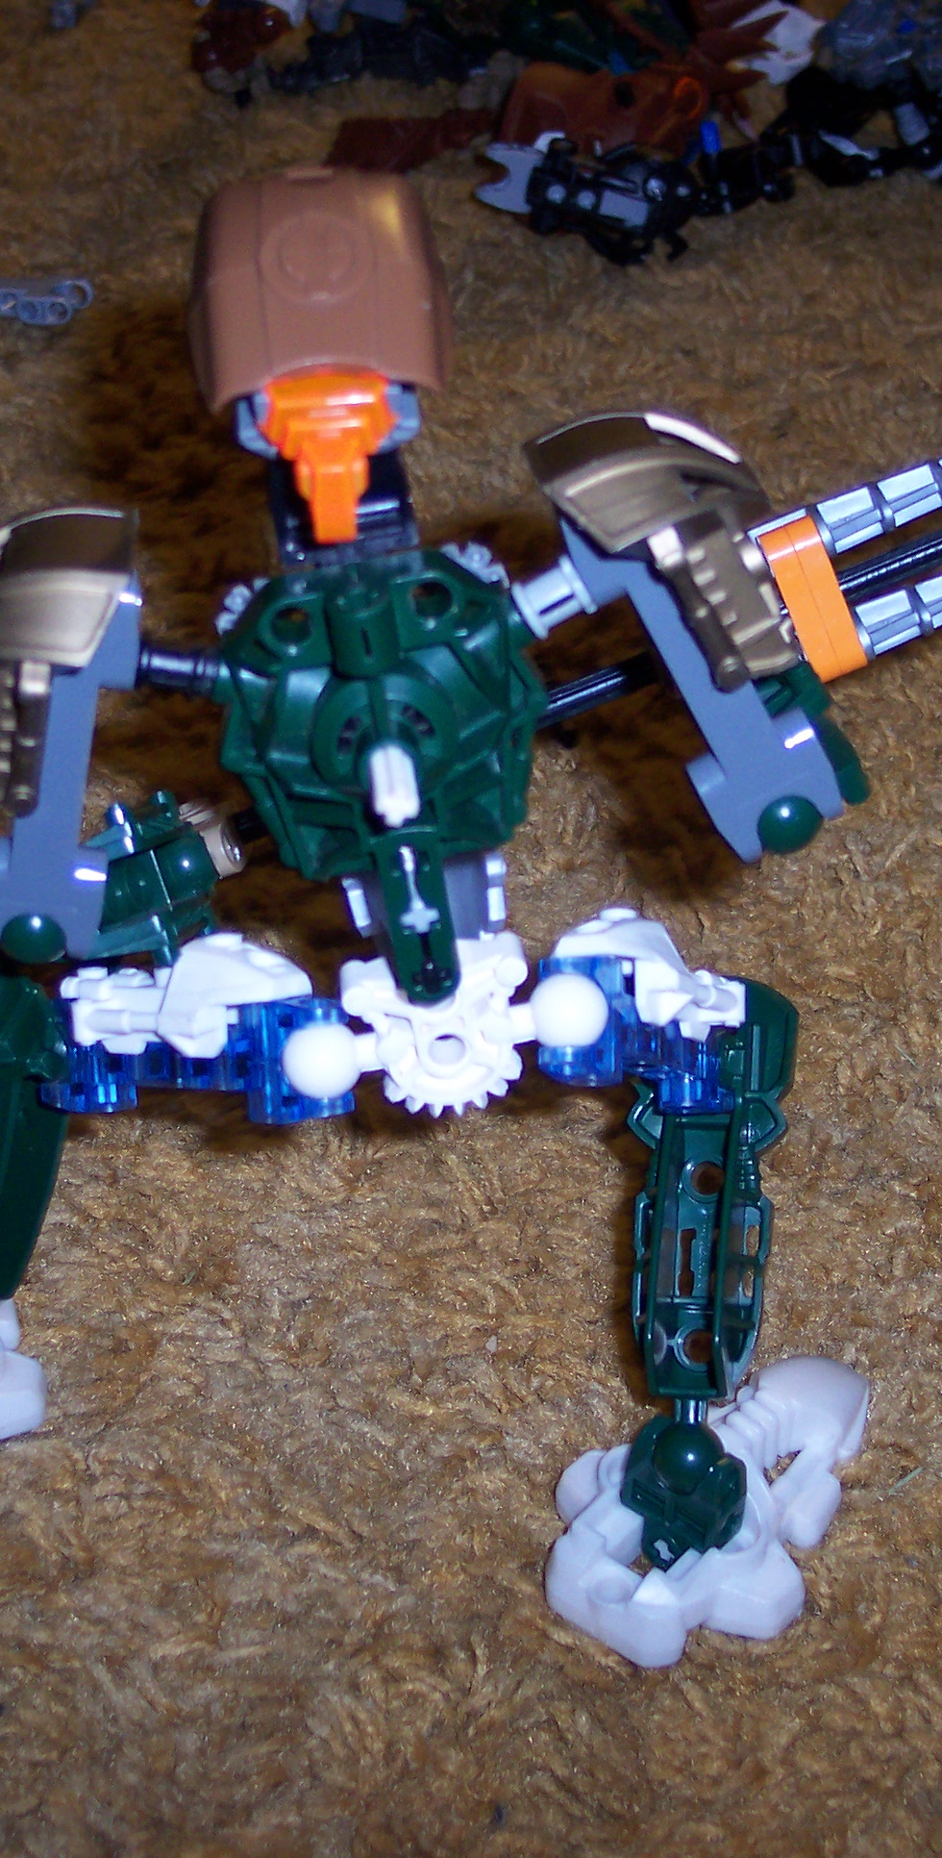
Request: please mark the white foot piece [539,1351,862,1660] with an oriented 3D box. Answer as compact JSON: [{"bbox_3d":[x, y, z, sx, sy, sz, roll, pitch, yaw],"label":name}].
[{"bbox_3d":[0.035,0.080,0.398,0.040,0.020,0.057,21,43,24],"label":"white foot piece"}]

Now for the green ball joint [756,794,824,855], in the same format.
[{"bbox_3d":[0.042,-0.014,0.357,0.010,0.010,0.010,0,38,0],"label":"green ball joint"}]

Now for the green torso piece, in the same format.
[{"bbox_3d":[-0.012,-0.019,0.342,0.041,0.051,0.026,-7,35,5],"label":"green torso piece"}]

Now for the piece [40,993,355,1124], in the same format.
[{"bbox_3d":[-0.038,0.018,0.373,0.043,0.014,0.014,1,37,17],"label":"piece"}]

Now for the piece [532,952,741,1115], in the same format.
[{"bbox_3d":[0.023,0.015,0.376,0.014,0.014,0.042,38,12,38],"label":"piece"}]

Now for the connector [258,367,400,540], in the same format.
[{"bbox_3d":[-0.017,-0.056,0.324,0.016,0.020,0.013,-5,29,1],"label":"connector"}]

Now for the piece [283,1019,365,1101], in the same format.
[{"bbox_3d":[-0.020,0.018,0.365,0.010,0.010,0.010,-2,38,0],"label":"piece"}]

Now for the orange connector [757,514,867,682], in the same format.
[{"bbox_3d":[0.049,-0.047,0.387,0.008,0.024,0.008,-24,10,-7],"label":"orange connector"}]

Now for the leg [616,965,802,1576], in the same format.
[{"bbox_3d":[0.034,0.050,0.391,0.023,0.082,0.022,9,6,22],"label":"leg"}]

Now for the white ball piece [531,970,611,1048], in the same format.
[{"bbox_3d":[0.013,0.011,0.361,0.010,0.010,0.010,-2,38,0],"label":"white ball piece"}]

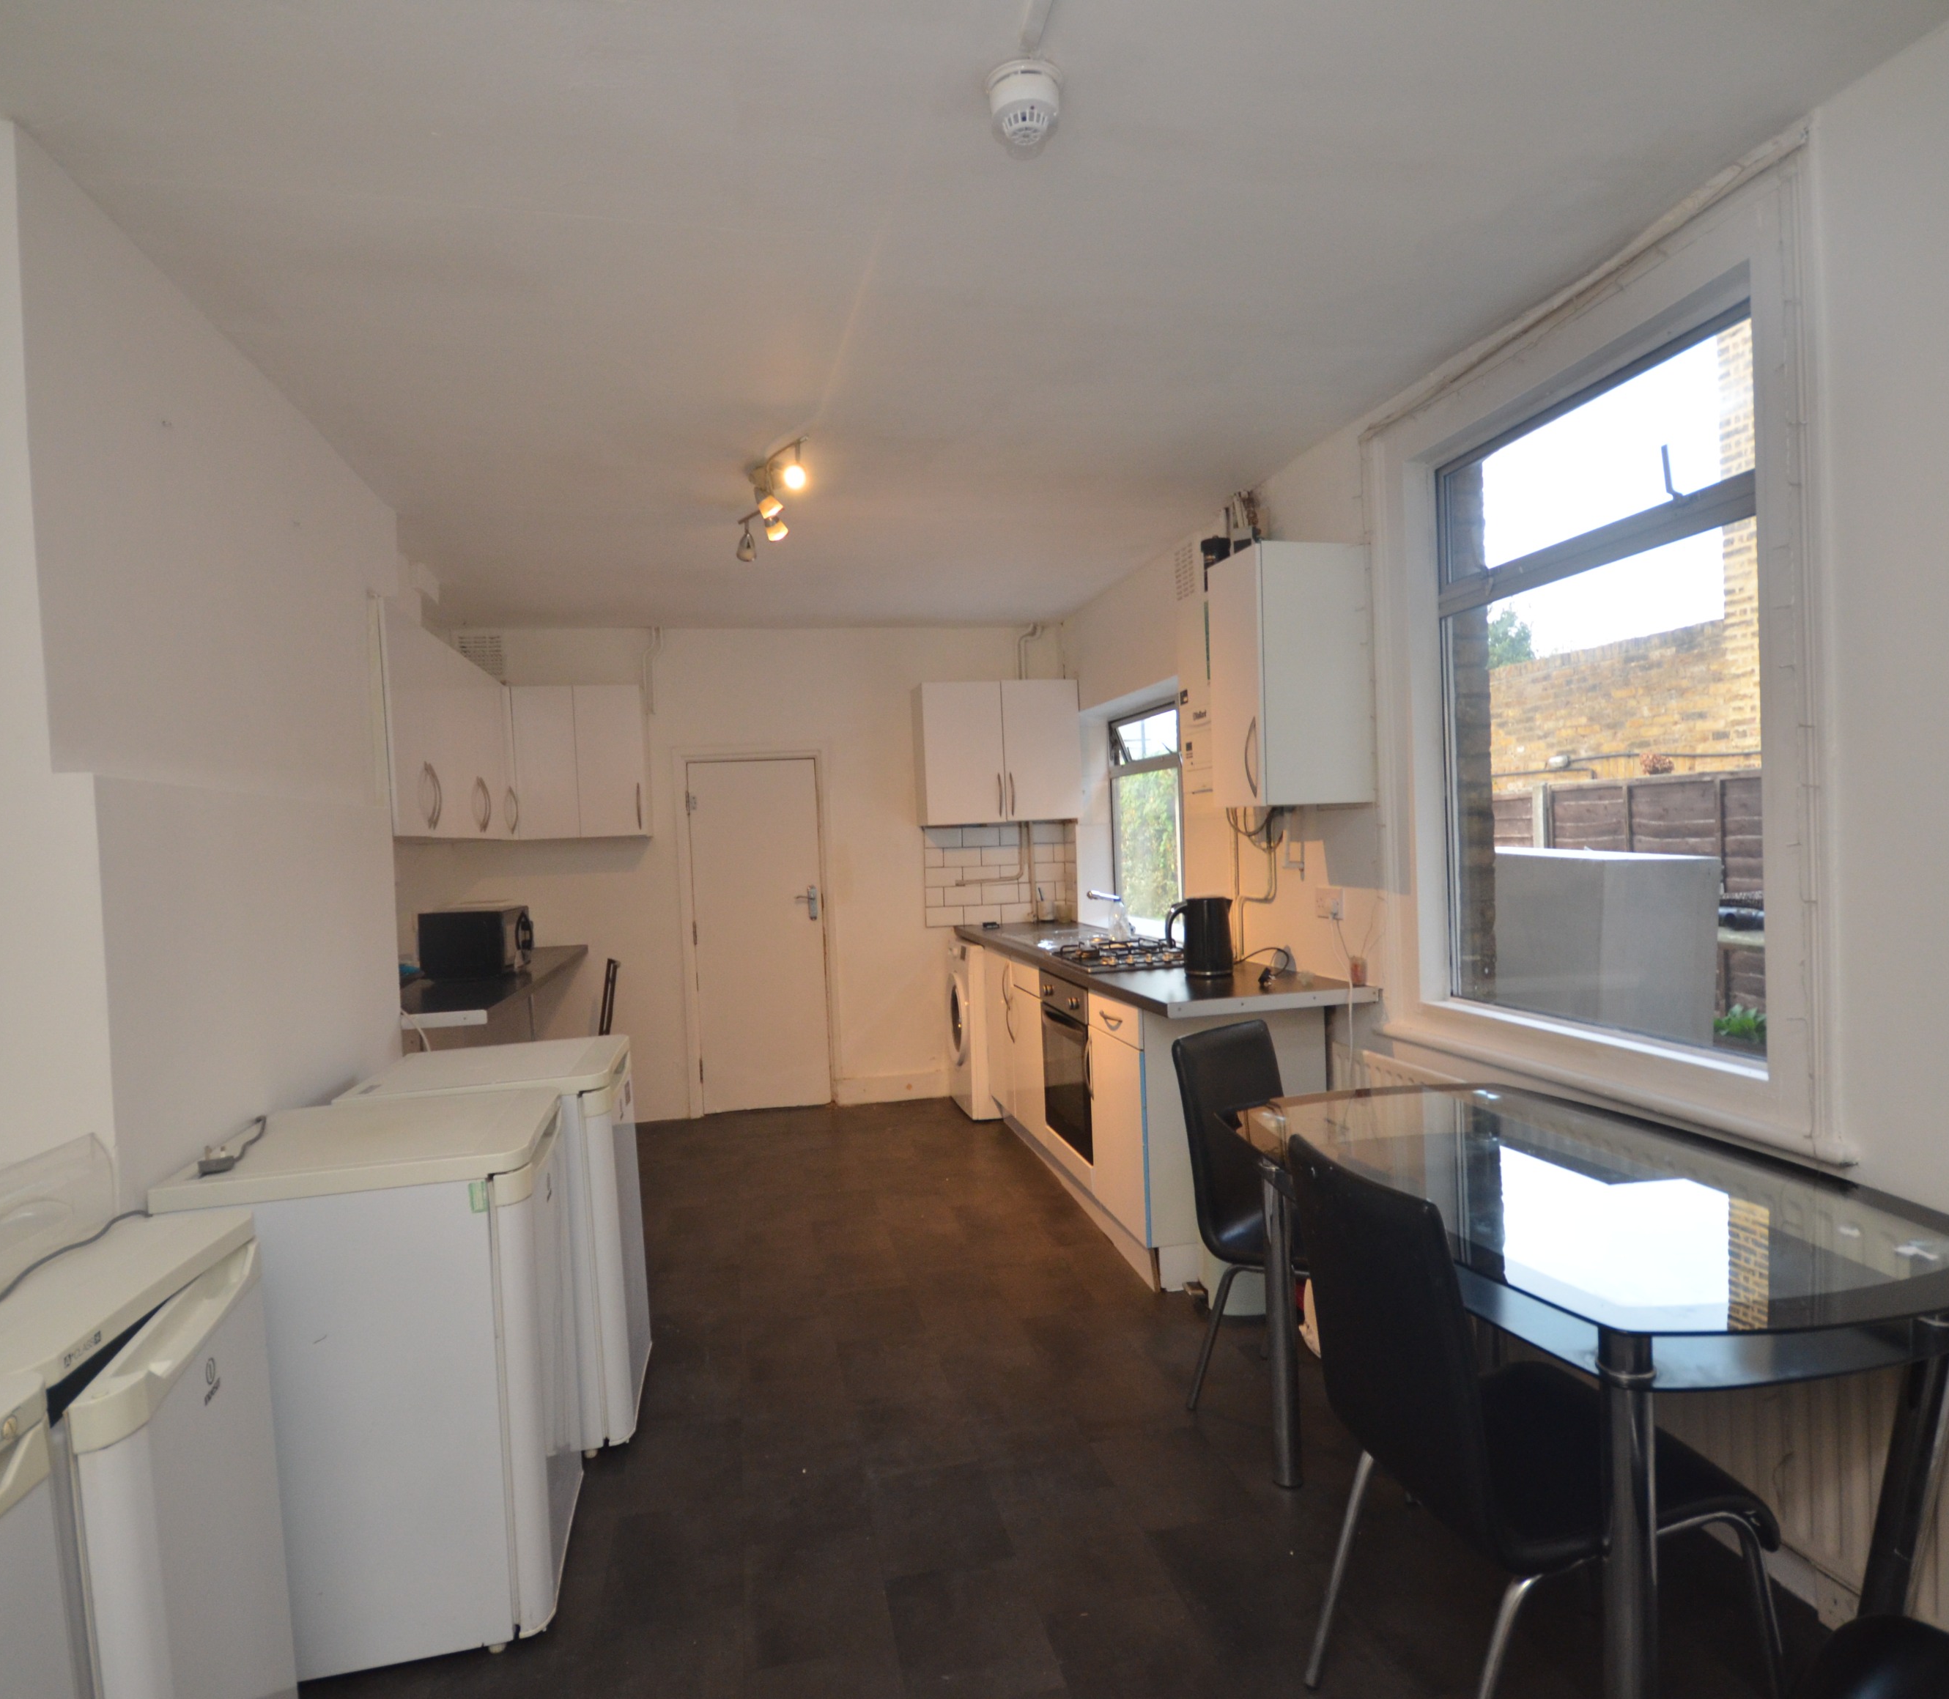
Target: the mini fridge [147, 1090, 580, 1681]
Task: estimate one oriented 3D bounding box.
[{"bbox_3d":[-1.113,0.969,2.070,0.580,0.854,0.549,-3,1,-15],"label":"mini fridge"}]

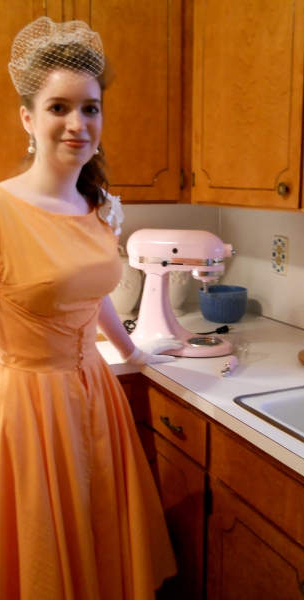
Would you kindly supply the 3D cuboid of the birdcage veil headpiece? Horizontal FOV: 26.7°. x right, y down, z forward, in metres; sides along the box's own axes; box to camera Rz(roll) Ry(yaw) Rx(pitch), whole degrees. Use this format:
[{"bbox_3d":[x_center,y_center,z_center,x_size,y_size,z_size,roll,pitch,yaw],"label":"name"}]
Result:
[{"bbox_3d":[-0.184,-0.460,1.220,0.172,0.138,0.160,-4,11,-25],"label":"birdcage veil headpiece"}]

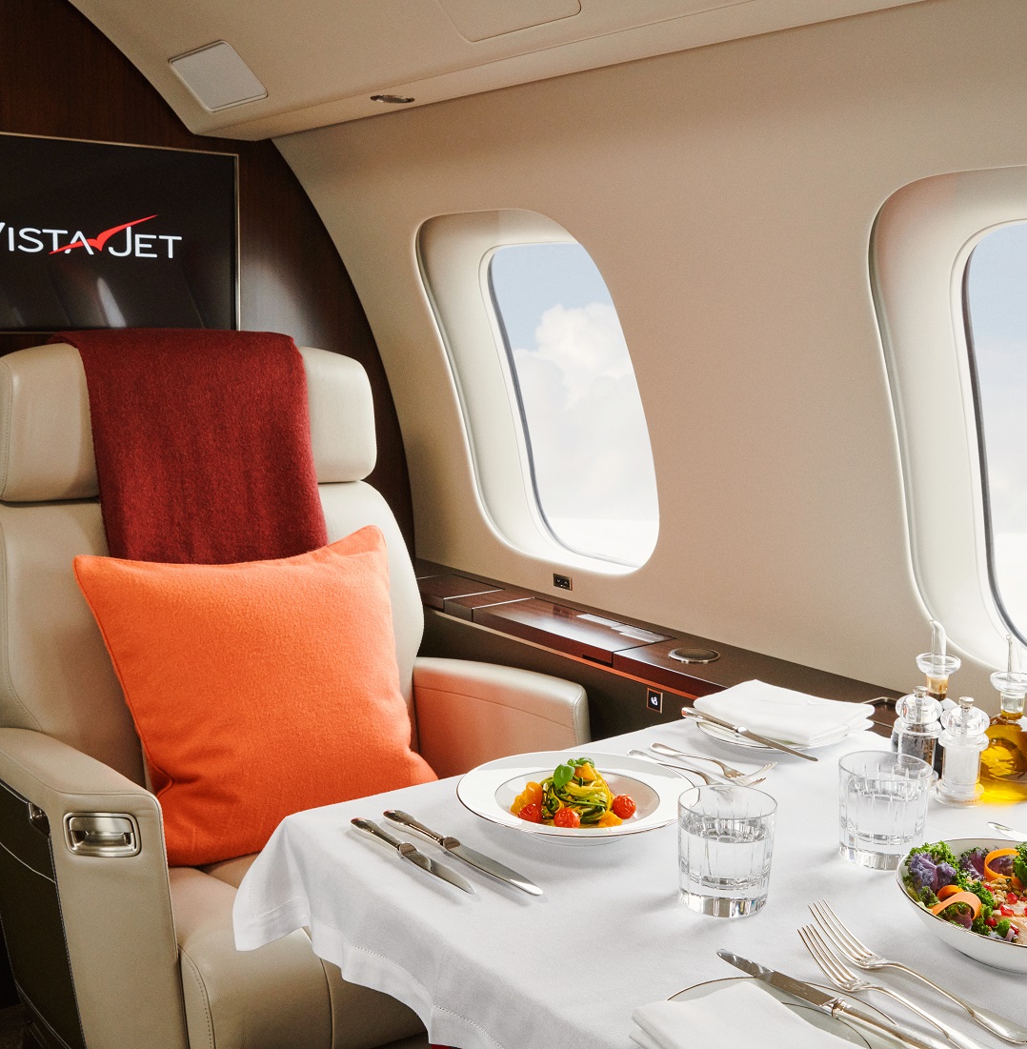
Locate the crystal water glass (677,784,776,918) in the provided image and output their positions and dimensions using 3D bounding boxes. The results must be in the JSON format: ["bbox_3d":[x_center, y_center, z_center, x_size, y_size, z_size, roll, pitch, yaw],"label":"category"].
[{"bbox_3d":[0.187,0.287,1.190,0.086,0.089,0.086,1,9,0],"label":"crystal water glass"}]

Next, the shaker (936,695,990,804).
[{"bbox_3d":[0.481,0.239,1.445,0.053,0.112,0.053,-6,12,-38],"label":"shaker"}]

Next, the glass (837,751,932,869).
[{"bbox_3d":[0.353,0.273,1.295,0.086,0.089,0.086,1,9,0],"label":"glass"}]

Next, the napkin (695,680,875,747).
[{"bbox_3d":[0.323,0.224,1.635,0.150,0.035,0.172,-6,12,-38],"label":"napkin"}]

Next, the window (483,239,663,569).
[{"bbox_3d":[0.113,-0.205,2.298,0.045,0.565,0.390,-28,24,-32],"label":"window"}]

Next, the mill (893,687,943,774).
[{"bbox_3d":[0.441,0.233,1.479,0.053,0.112,0.053,-6,12,-38],"label":"mill"}]

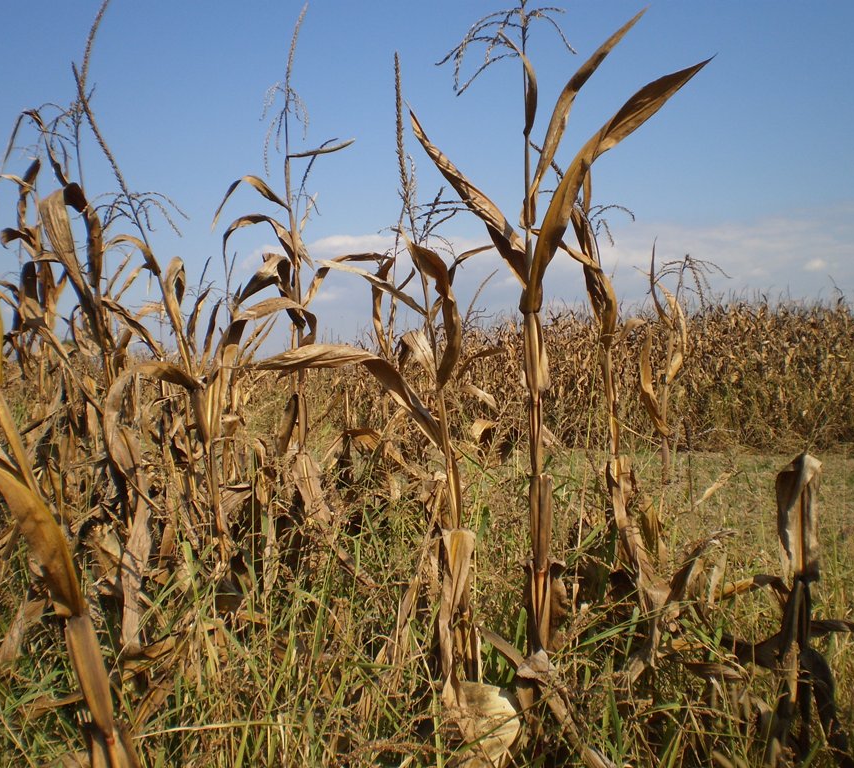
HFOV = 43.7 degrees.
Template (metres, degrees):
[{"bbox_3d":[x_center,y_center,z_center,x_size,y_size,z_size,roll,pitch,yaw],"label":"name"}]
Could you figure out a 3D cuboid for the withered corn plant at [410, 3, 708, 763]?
[{"bbox_3d":[0.326,0.022,2.700,0.750,1.980,0.480,0,1,0],"label":"withered corn plant"}]

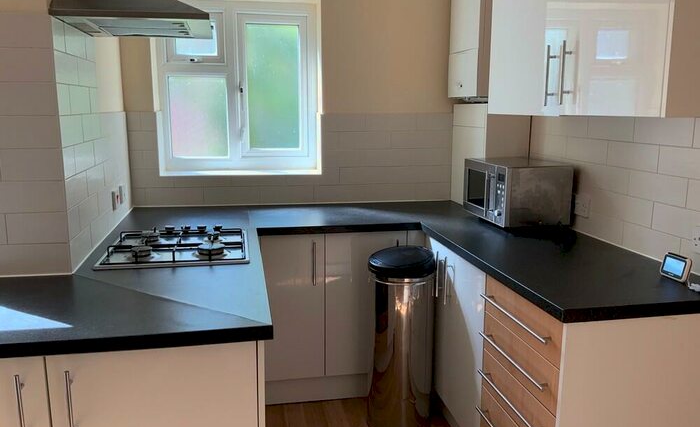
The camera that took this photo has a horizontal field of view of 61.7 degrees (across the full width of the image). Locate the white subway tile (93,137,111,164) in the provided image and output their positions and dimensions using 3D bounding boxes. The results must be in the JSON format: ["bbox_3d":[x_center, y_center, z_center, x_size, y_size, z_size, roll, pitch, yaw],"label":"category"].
[{"bbox_3d":[-1.036,-0.262,2.443,0.009,0.100,0.300,-2,11,-11],"label":"white subway tile"}]

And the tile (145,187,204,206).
[{"bbox_3d":[-0.948,-0.087,3.180,0.300,0.100,0.010,-2,11,-11],"label":"tile"}]

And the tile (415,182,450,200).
[{"bbox_3d":[0.486,-0.127,3.415,0.205,0.100,0.010,-2,10,-9],"label":"tile"}]

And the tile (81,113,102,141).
[{"bbox_3d":[-1.005,-0.335,2.280,0.009,0.100,0.300,-2,11,-11],"label":"tile"}]

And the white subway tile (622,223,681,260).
[{"bbox_3d":[1.108,0.107,2.152,0.009,0.100,0.300,-2,11,-10],"label":"white subway tile"}]

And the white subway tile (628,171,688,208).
[{"bbox_3d":[1.109,-0.092,2.115,0.009,0.100,0.300,-2,11,-10],"label":"white subway tile"}]

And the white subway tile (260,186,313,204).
[{"bbox_3d":[-0.353,-0.104,3.275,0.303,0.100,0.010,-2,10,-9],"label":"white subway tile"}]

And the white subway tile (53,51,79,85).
[{"bbox_3d":[-0.937,-0.477,1.935,0.010,0.100,0.297,-2,11,-12],"label":"white subway tile"}]

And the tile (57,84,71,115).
[{"bbox_3d":[-0.922,-0.365,1.882,0.010,0.100,0.149,-2,11,-12],"label":"tile"}]

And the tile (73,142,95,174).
[{"bbox_3d":[-0.975,-0.209,2.152,0.009,0.100,0.300,-2,11,-11],"label":"tile"}]

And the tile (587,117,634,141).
[{"bbox_3d":[1.064,-0.346,2.397,0.010,0.100,0.300,-2,11,-11],"label":"tile"}]

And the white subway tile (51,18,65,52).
[{"bbox_3d":[-0.926,-0.567,1.855,0.010,0.100,0.141,-2,11,-11],"label":"white subway tile"}]

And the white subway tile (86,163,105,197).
[{"bbox_3d":[-1.006,-0.136,2.316,0.009,0.100,0.300,-2,11,-11],"label":"white subway tile"}]

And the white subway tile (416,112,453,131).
[{"bbox_3d":[0.485,-0.524,3.342,0.208,0.100,0.010,-2,10,-9],"label":"white subway tile"}]

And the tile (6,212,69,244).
[{"bbox_3d":[-0.994,0.047,1.873,0.181,0.100,0.010,-2,10,-9],"label":"tile"}]

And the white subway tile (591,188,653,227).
[{"bbox_3d":[1.089,-0.022,2.320,0.010,0.100,0.330,-2,11,-11],"label":"white subway tile"}]

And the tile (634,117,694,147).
[{"bbox_3d":[1.110,-0.291,2.079,0.009,0.100,0.300,-2,11,-10],"label":"tile"}]

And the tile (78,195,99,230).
[{"bbox_3d":[-0.971,-0.008,2.174,0.010,0.100,0.310,-2,11,-12],"label":"tile"}]

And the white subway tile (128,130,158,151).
[{"bbox_3d":[-1.091,-0.382,3.097,0.141,0.100,0.010,-2,11,-11],"label":"white subway tile"}]

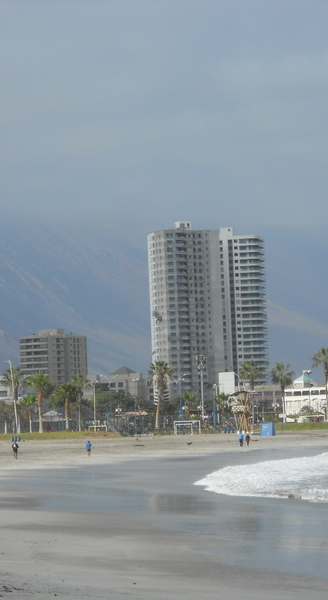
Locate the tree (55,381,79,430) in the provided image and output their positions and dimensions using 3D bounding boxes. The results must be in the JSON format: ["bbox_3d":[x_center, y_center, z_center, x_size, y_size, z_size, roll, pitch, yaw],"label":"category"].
[{"bbox_3d":[-16.297,17.545,515.000,3.825,8.315,3.825,-2,-2,0],"label":"tree"}]

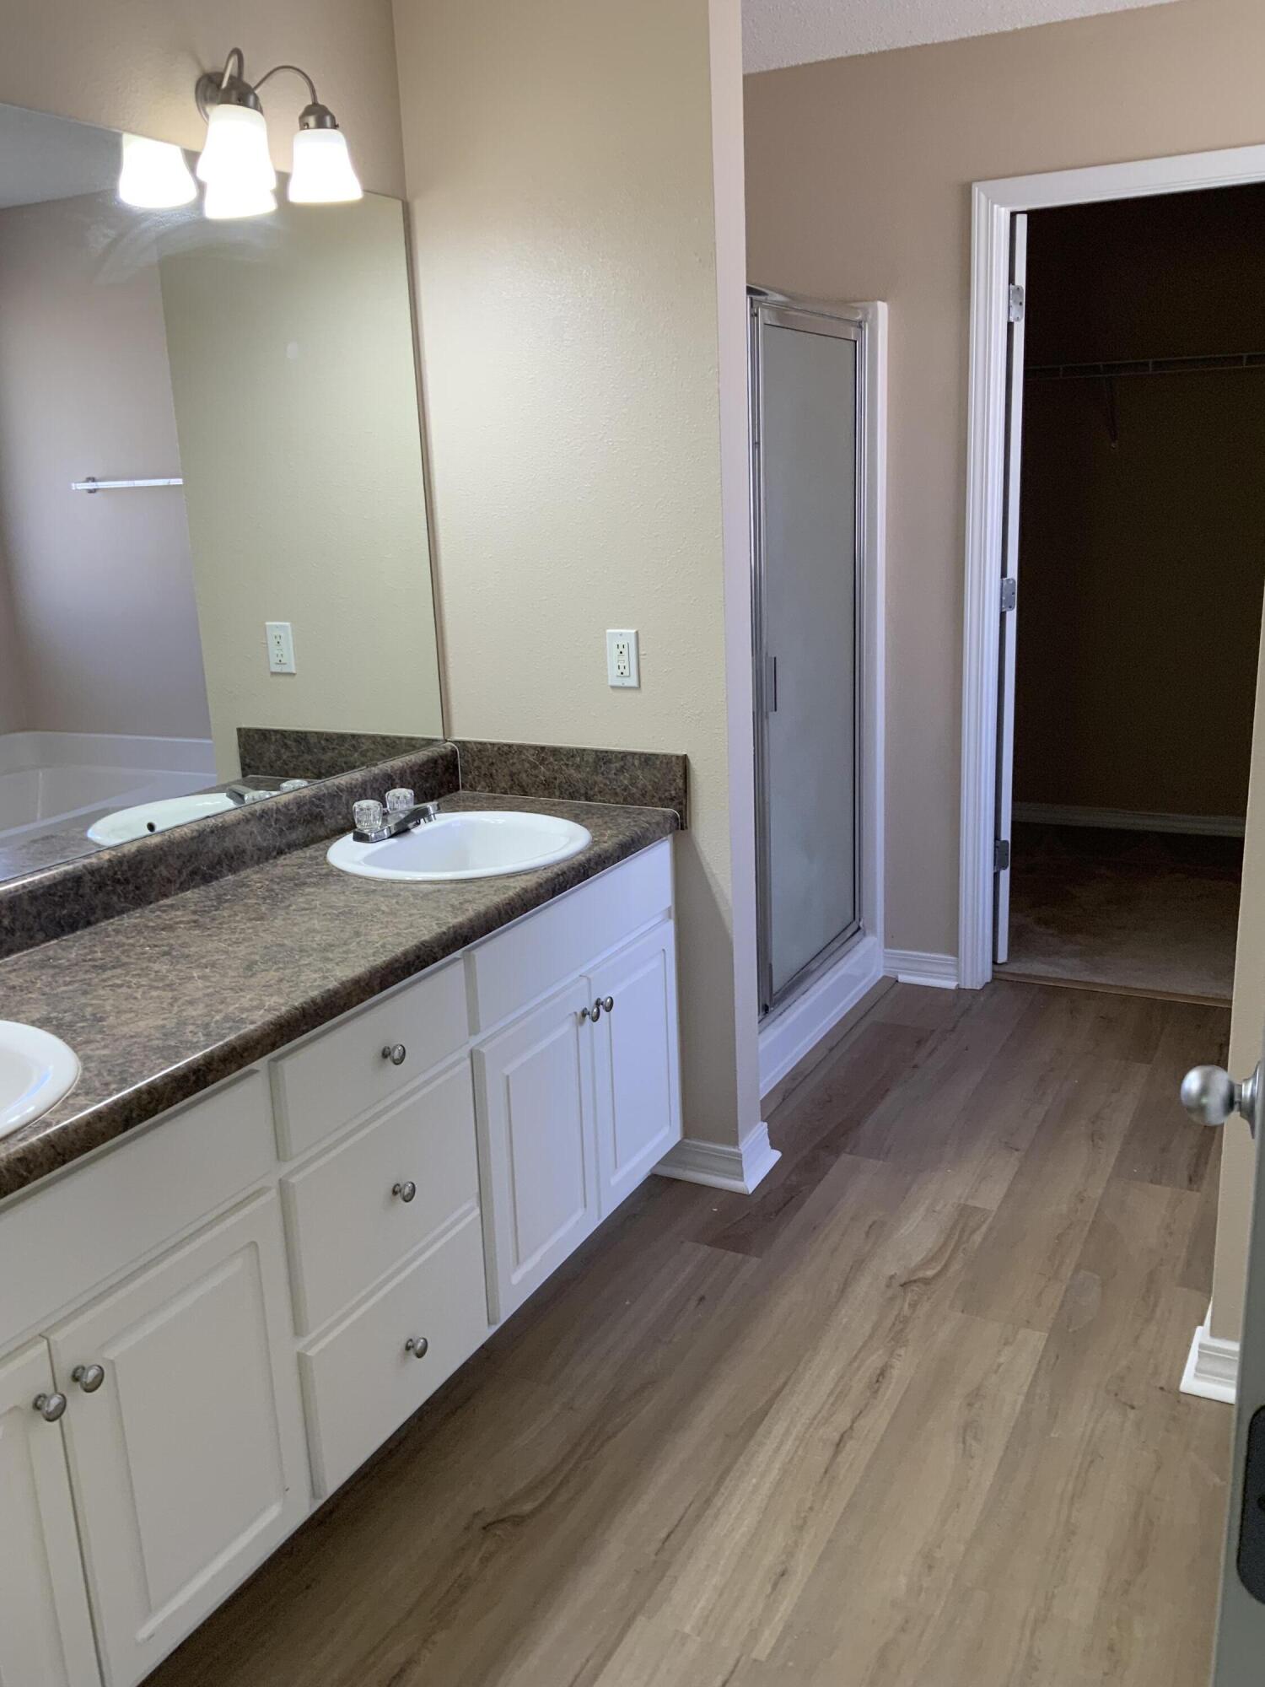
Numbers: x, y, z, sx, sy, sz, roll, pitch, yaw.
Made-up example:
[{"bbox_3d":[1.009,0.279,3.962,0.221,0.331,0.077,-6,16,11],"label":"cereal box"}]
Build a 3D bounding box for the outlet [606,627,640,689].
[{"bbox_3d":[-0.016,-0.364,2.798,0.071,0.115,0.010,6,17,27],"label":"outlet"}]

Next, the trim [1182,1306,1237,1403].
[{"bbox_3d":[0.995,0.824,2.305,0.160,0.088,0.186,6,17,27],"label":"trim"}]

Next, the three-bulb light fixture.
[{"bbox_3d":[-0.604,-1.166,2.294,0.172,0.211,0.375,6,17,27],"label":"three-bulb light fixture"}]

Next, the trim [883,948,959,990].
[{"bbox_3d":[0.828,0.359,4.077,0.220,0.084,0.037,6,17,27],"label":"trim"}]

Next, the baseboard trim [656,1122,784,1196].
[{"bbox_3d":[0.182,0.657,3.060,0.229,0.086,0.182,6,17,27],"label":"baseboard trim"}]

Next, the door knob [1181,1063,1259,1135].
[{"bbox_3d":[0.510,0.221,1.222,0.066,0.065,0.065,5,17,25],"label":"door knob"}]

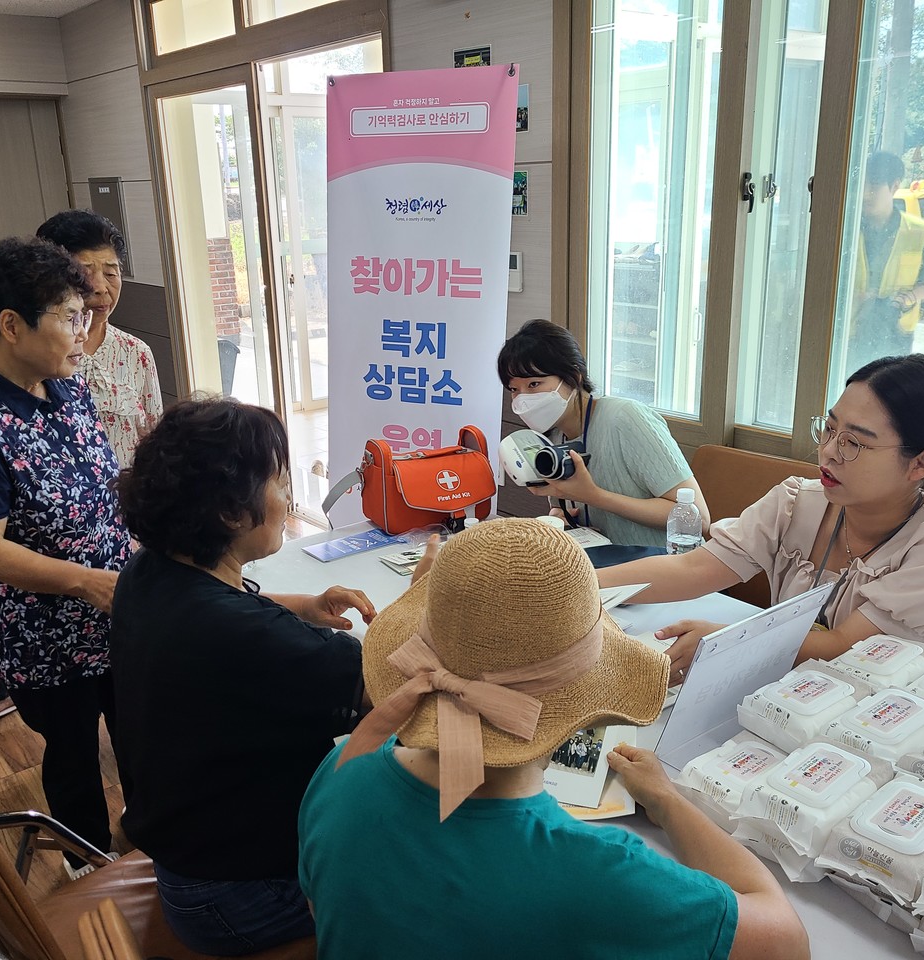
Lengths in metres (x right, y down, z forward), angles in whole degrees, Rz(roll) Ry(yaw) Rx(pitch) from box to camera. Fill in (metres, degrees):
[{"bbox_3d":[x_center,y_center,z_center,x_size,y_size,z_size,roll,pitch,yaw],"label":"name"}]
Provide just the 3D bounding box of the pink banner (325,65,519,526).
[{"bbox_3d":[-0.144,-0.158,2.647,0.600,1.800,0.100,13,19,33],"label":"pink banner"}]

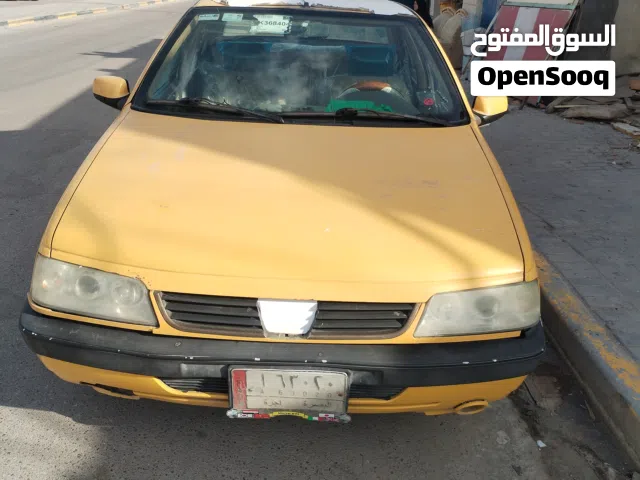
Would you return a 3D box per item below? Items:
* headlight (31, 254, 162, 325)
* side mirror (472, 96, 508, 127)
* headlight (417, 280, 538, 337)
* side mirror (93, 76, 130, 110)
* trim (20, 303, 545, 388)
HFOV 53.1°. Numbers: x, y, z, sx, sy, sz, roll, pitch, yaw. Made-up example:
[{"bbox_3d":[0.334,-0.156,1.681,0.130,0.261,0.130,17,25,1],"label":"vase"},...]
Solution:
[{"bbox_3d":[-0.693,0.161,1.954,0.445,0.155,0.210,7,24,9],"label":"headlight"},{"bbox_3d":[0.803,-0.623,3.058,0.190,0.145,0.125,3,23,-1],"label":"side mirror"},{"bbox_3d":[0.501,0.218,1.982,0.445,0.155,0.210,-2,24,-11],"label":"headlight"},{"bbox_3d":[-0.964,-0.708,3.016,0.190,0.145,0.125,3,23,-1],"label":"side mirror"},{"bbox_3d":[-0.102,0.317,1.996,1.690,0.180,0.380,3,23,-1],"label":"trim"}]

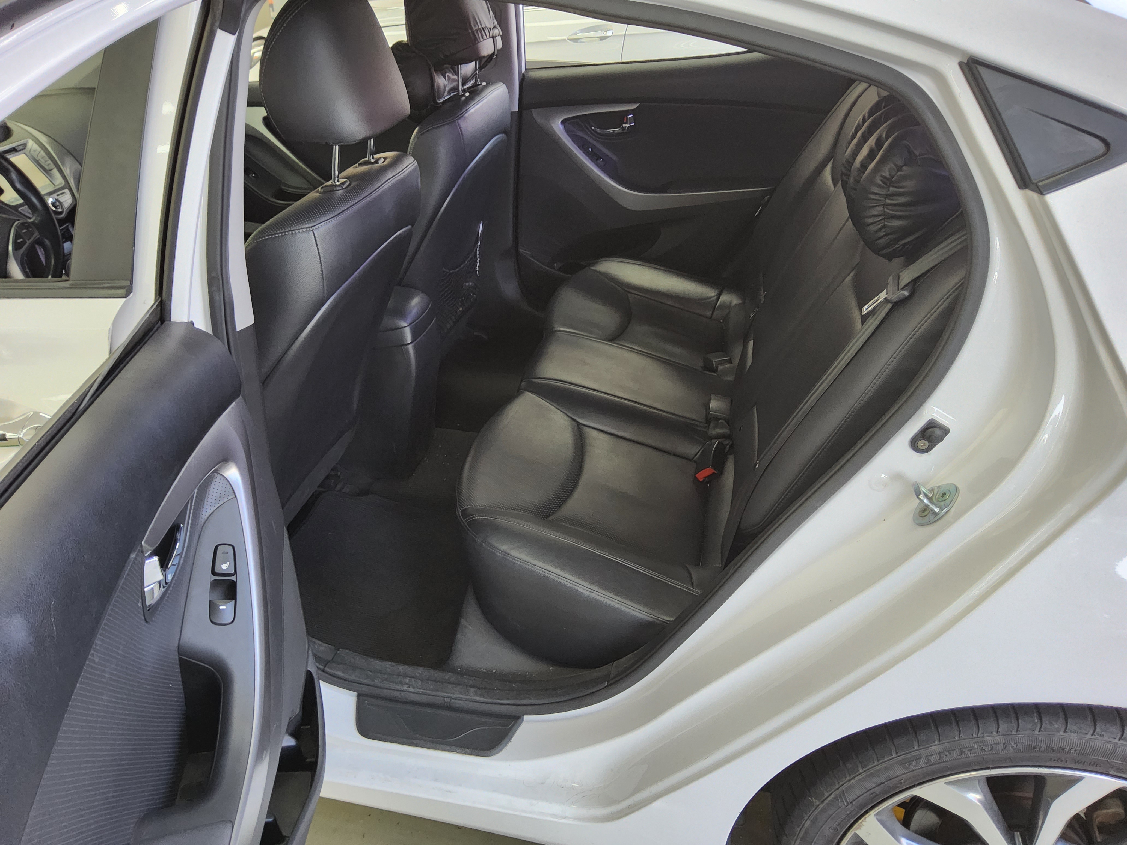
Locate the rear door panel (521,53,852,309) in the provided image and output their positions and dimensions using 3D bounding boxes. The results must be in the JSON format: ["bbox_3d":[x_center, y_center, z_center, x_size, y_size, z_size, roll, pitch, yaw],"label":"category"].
[{"bbox_3d":[0.306,-0.610,2.223,0.880,0.720,0.120,6,33,10],"label":"rear door panel"}]

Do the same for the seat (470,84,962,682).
[{"bbox_3d":[0.325,-0.229,1.639,0.850,0.820,1.320,6,33,10],"label":"seat"}]

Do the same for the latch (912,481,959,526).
[{"bbox_3d":[0.407,0.085,0.907,0.034,0.060,0.048,36,33,-12],"label":"latch"}]

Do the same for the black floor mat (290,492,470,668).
[{"bbox_3d":[-0.366,0.280,1.611,0.410,0.030,0.430,6,33,10],"label":"black floor mat"}]

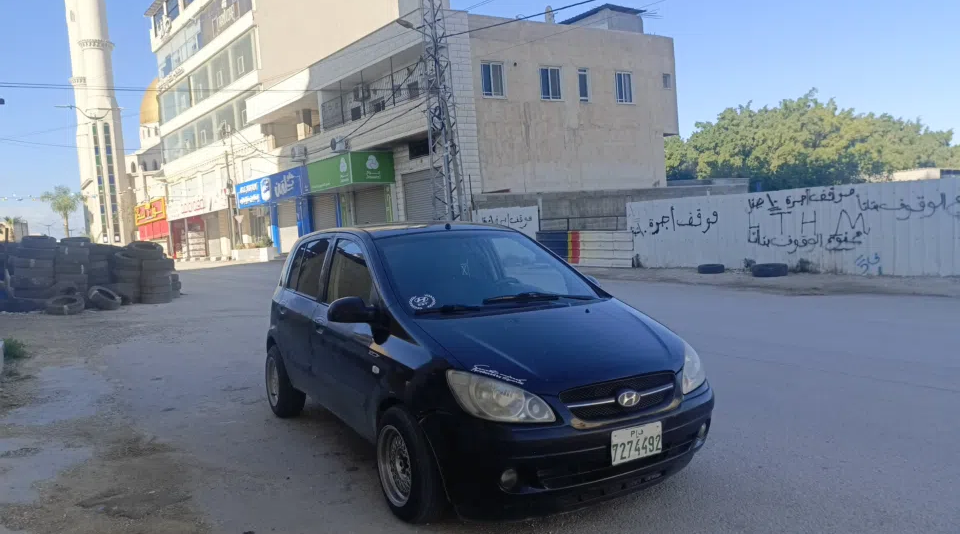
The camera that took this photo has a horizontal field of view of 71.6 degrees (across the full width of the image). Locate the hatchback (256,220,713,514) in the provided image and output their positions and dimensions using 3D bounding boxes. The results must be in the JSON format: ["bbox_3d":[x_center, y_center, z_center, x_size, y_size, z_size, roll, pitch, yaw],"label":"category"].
[{"bbox_3d":[-0.288,0.459,4.597,1.720,1.485,3.825,-4,3,-30],"label":"hatchback"}]

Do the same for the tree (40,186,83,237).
[{"bbox_3d":[-35.000,-4.050,56.000,3.400,5.600,3.400,-6,3,-32],"label":"tree"}]

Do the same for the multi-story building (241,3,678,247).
[{"bbox_3d":[-1.374,-5.383,32.117,12.900,9.226,16.200,-6,3,-37],"label":"multi-story building"}]

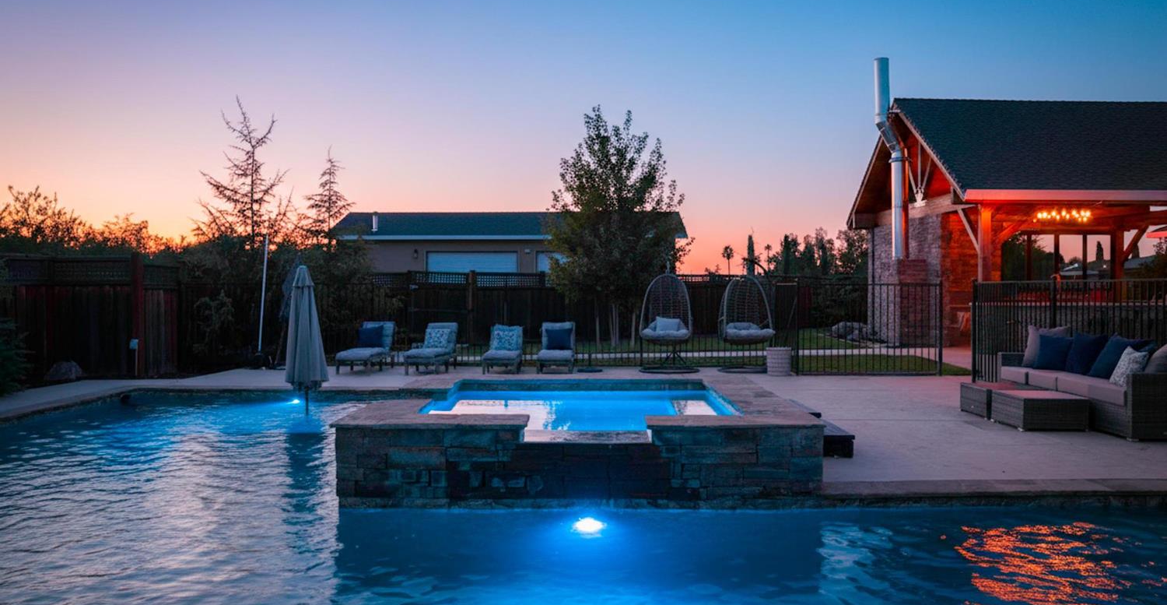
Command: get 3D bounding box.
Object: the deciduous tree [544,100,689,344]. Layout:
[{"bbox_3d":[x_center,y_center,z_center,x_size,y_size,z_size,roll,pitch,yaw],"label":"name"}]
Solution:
[{"bbox_3d":[0.860,-1.900,20.200,3.600,6.000,3.500,0,1,0],"label":"deciduous tree"}]

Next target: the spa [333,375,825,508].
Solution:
[{"bbox_3d":[-0.030,1.100,7.190,3.380,0.580,3.280,0,1,0],"label":"spa"}]

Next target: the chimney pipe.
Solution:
[{"bbox_3d":[7.850,-3.680,20.800,0.820,5.200,0.420,0,1,0],"label":"chimney pipe"}]

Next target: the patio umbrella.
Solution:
[{"bbox_3d":[-3.330,0.470,9.760,0.530,1.850,0.530,0,1,0],"label":"patio umbrella"}]

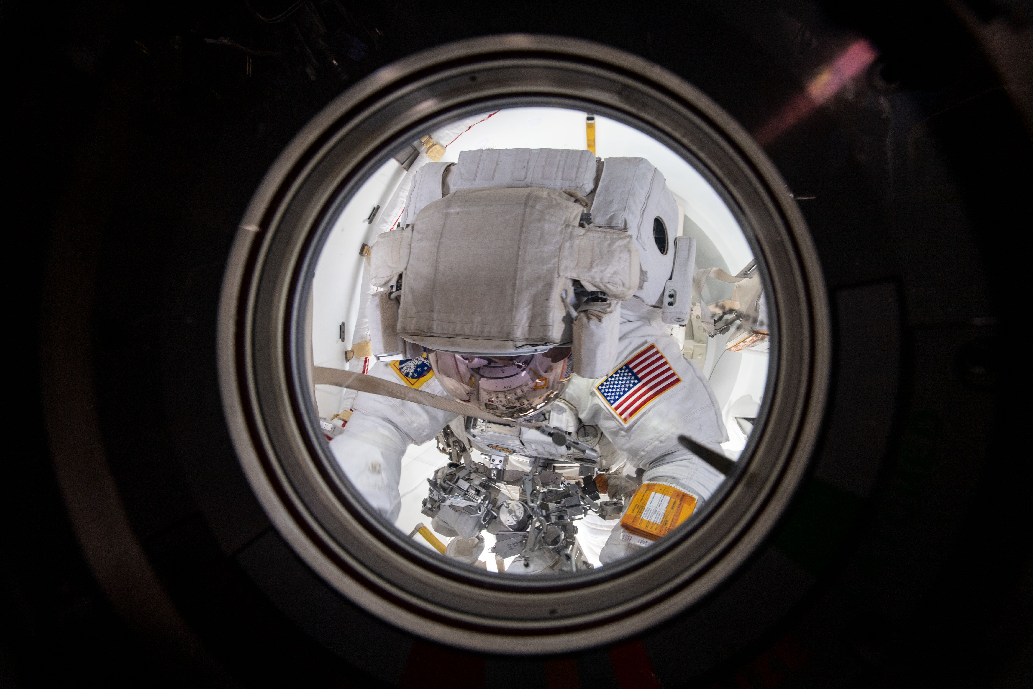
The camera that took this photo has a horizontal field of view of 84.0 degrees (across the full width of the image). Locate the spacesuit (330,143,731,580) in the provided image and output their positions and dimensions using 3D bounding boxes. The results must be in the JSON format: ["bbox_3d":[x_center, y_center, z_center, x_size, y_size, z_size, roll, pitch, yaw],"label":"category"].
[{"bbox_3d":[0.098,0.294,1.918,1.000,0.880,1.800,1,-27,12],"label":"spacesuit"}]

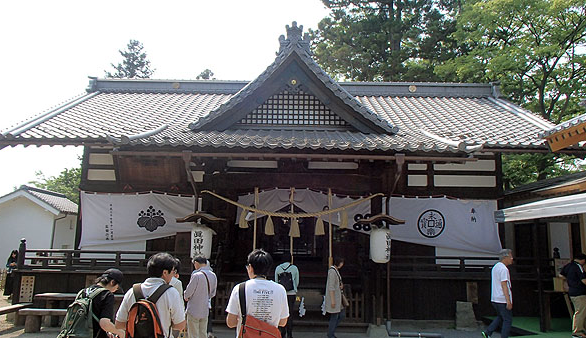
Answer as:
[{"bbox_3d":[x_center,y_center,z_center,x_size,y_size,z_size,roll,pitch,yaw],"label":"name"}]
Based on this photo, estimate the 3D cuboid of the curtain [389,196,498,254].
[{"bbox_3d":[3.813,1.405,11.141,2.919,1.398,0.100,1,-10,0],"label":"curtain"}]

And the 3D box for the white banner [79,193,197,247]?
[{"bbox_3d":[-3.892,1.290,11.141,3.008,1.367,0.100,1,-10,0],"label":"white banner"}]

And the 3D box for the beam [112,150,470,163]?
[{"bbox_3d":[0.028,-0.231,8.586,7.050,0.110,0.120,1,-10,0],"label":"beam"}]

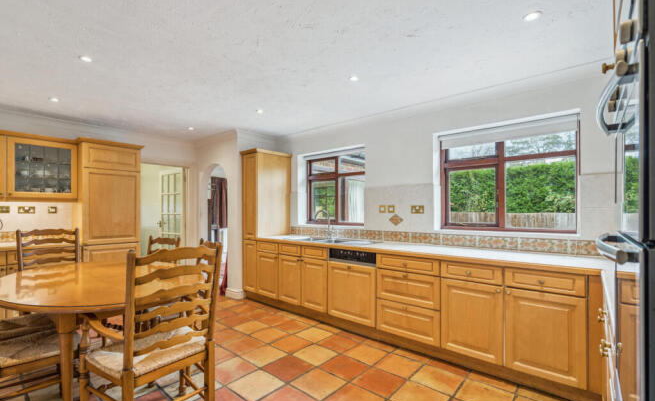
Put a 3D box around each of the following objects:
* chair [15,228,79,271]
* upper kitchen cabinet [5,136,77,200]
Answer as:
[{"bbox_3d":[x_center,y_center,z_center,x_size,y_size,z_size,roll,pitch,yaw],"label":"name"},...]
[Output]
[{"bbox_3d":[-2.482,0.797,2.687,0.500,1.050,0.490,-1,-4,25],"label":"chair"},{"bbox_3d":[-3.483,-0.352,3.560,0.330,0.710,0.600,-2,-4,40],"label":"upper kitchen cabinet"}]

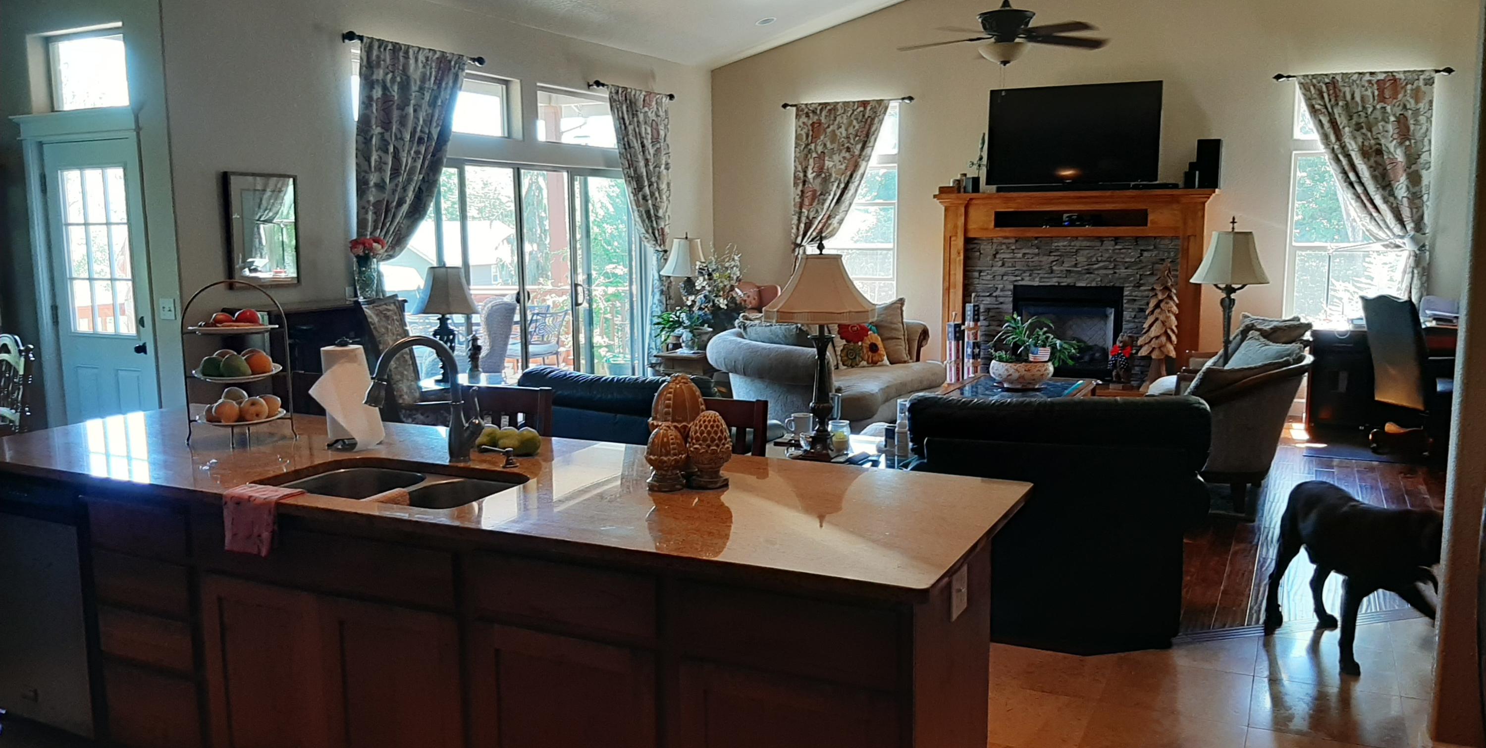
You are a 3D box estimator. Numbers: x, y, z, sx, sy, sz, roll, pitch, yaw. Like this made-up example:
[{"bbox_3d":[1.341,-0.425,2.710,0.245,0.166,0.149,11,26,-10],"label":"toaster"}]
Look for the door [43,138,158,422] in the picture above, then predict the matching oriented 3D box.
[{"bbox_3d":[-3.571,-0.269,6.281,0.820,2.050,0.060,3,9,26],"label":"door"}]

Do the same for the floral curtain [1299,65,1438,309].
[{"bbox_3d":[4.739,-1.221,8.635,0.923,2.240,0.130,3,8,26],"label":"floral curtain"}]

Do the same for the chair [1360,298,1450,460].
[{"bbox_3d":[4.661,0.004,7.581,0.660,1.080,0.620,-2,8,-10],"label":"chair"}]

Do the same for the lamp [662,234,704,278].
[{"bbox_3d":[-0.467,-0.717,9.257,0.412,0.880,0.412,3,8,26],"label":"lamp"}]

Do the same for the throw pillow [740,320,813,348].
[{"bbox_3d":[0.218,-0.177,7.900,0.520,0.460,0.200,3,21,26],"label":"throw pillow"}]

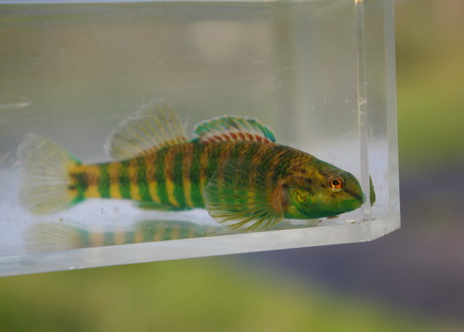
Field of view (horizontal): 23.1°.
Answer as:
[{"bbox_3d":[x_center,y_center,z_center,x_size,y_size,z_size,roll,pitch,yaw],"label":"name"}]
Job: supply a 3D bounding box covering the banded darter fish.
[{"bbox_3d":[-0.008,-0.001,0.193,0.062,0.021,0.014,3,7,17],"label":"banded darter fish"}]

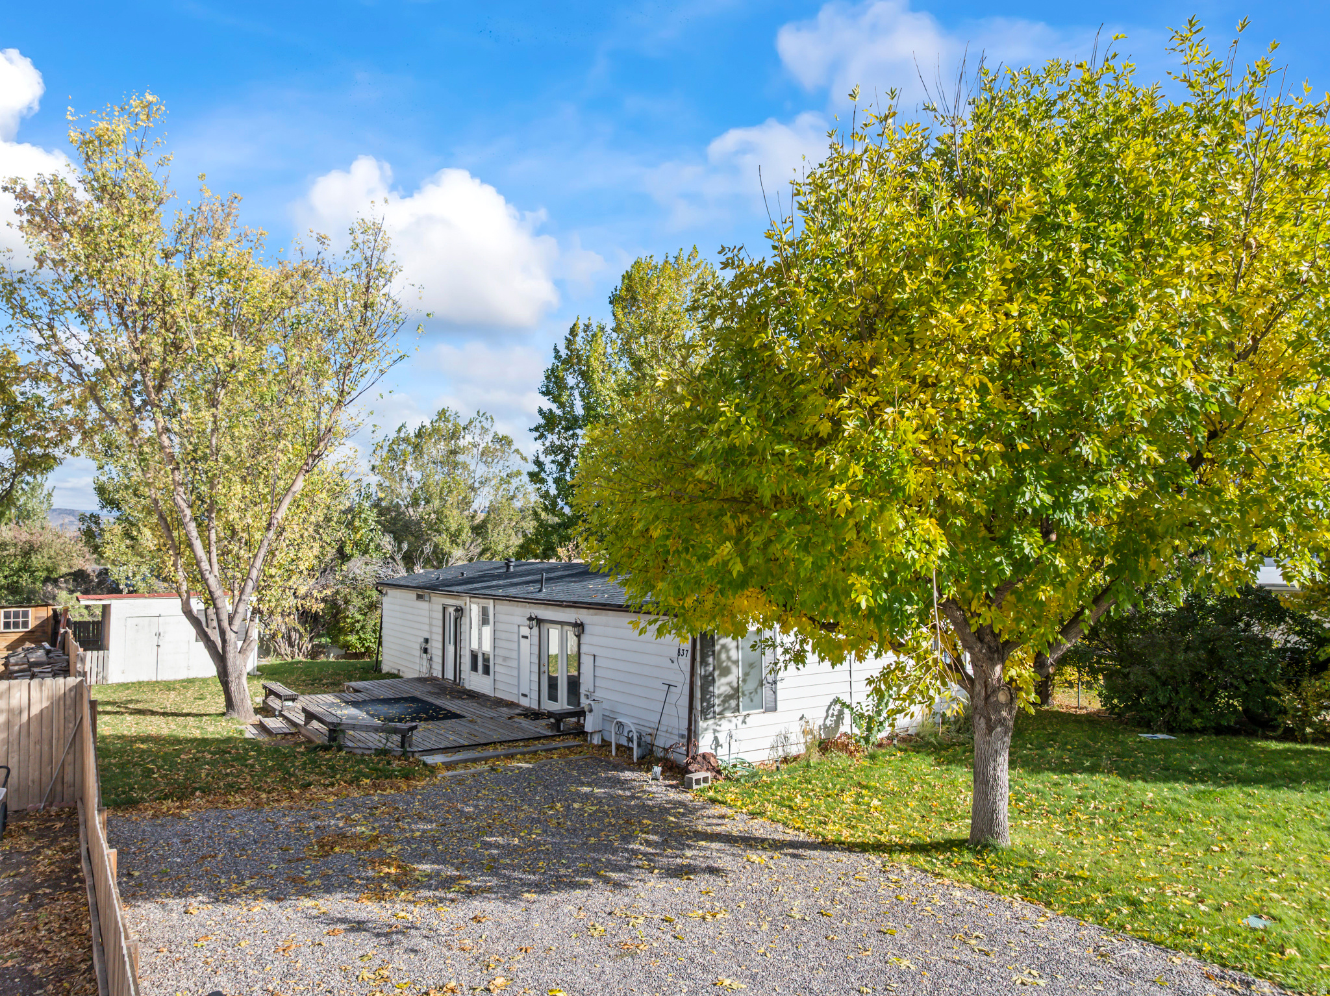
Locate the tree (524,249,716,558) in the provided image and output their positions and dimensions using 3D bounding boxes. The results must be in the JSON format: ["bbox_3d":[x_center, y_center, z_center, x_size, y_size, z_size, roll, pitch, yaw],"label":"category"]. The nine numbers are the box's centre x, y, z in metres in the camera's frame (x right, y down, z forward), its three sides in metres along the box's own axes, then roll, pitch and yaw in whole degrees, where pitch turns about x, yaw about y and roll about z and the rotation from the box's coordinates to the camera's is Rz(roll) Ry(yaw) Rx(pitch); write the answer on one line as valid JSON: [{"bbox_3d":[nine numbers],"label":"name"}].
[{"bbox_3d":[-1.669,-2.345,40.254,9.000,17.369,9.000,0,-3,-2],"label":"tree"}]

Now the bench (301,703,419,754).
[{"bbox_3d":[-6.116,4.424,17.543,3.852,0.500,1.061,-3,-4,43],"label":"bench"}]

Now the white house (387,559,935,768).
[{"bbox_3d":[-1.583,3.853,24.797,6.700,2.950,17.900,2,-4,-34],"label":"white house"}]

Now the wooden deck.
[{"bbox_3d":[-5.943,4.941,20.915,4.800,0.400,9.500,2,-4,-34],"label":"wooden deck"}]

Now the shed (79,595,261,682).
[{"bbox_3d":[-15.937,4.383,29.442,4.900,2.600,3.200,2,-4,-31],"label":"shed"}]

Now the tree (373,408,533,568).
[{"bbox_3d":[-10.562,1.154,46.081,8.200,11.315,8.200,0,-3,-13],"label":"tree"}]

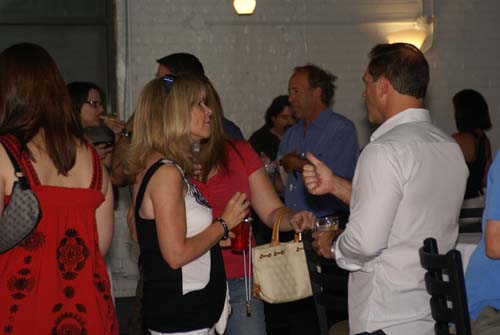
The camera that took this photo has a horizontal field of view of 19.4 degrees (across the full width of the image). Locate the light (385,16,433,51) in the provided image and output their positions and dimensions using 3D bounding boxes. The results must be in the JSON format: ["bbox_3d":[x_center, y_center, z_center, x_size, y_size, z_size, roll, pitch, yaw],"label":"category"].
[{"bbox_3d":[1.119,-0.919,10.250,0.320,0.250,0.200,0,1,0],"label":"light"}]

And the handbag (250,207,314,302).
[{"bbox_3d":[0.129,0.321,5.300,0.230,0.330,0.110,-3,1,-30],"label":"handbag"}]

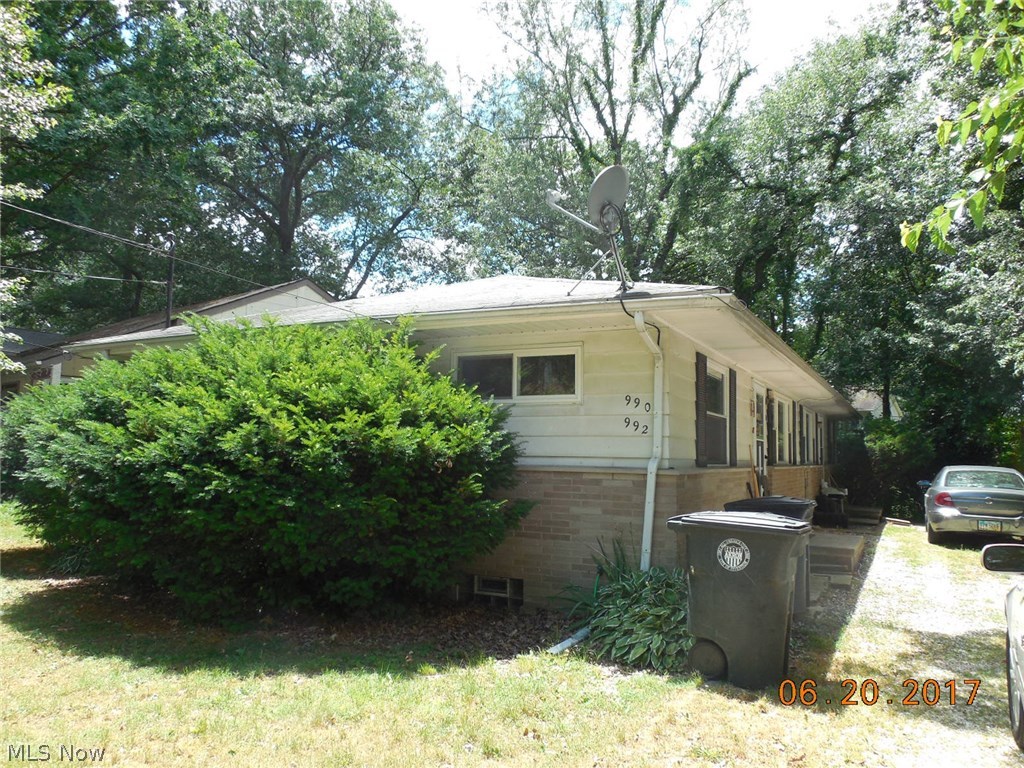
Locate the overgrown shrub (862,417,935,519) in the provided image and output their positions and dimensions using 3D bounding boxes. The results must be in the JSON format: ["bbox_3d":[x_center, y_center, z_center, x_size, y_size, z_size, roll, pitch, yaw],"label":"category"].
[{"bbox_3d":[9.034,1.975,17.285,1.700,2.400,1.700,-2,-6,28],"label":"overgrown shrub"}]

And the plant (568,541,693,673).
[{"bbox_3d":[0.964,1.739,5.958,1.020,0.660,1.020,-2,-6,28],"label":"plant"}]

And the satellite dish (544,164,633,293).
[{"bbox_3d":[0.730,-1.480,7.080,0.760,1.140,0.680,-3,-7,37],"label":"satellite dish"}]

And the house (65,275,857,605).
[{"bbox_3d":[1.679,0.749,15.109,8.920,4.370,16.200,-2,-6,28],"label":"house"}]

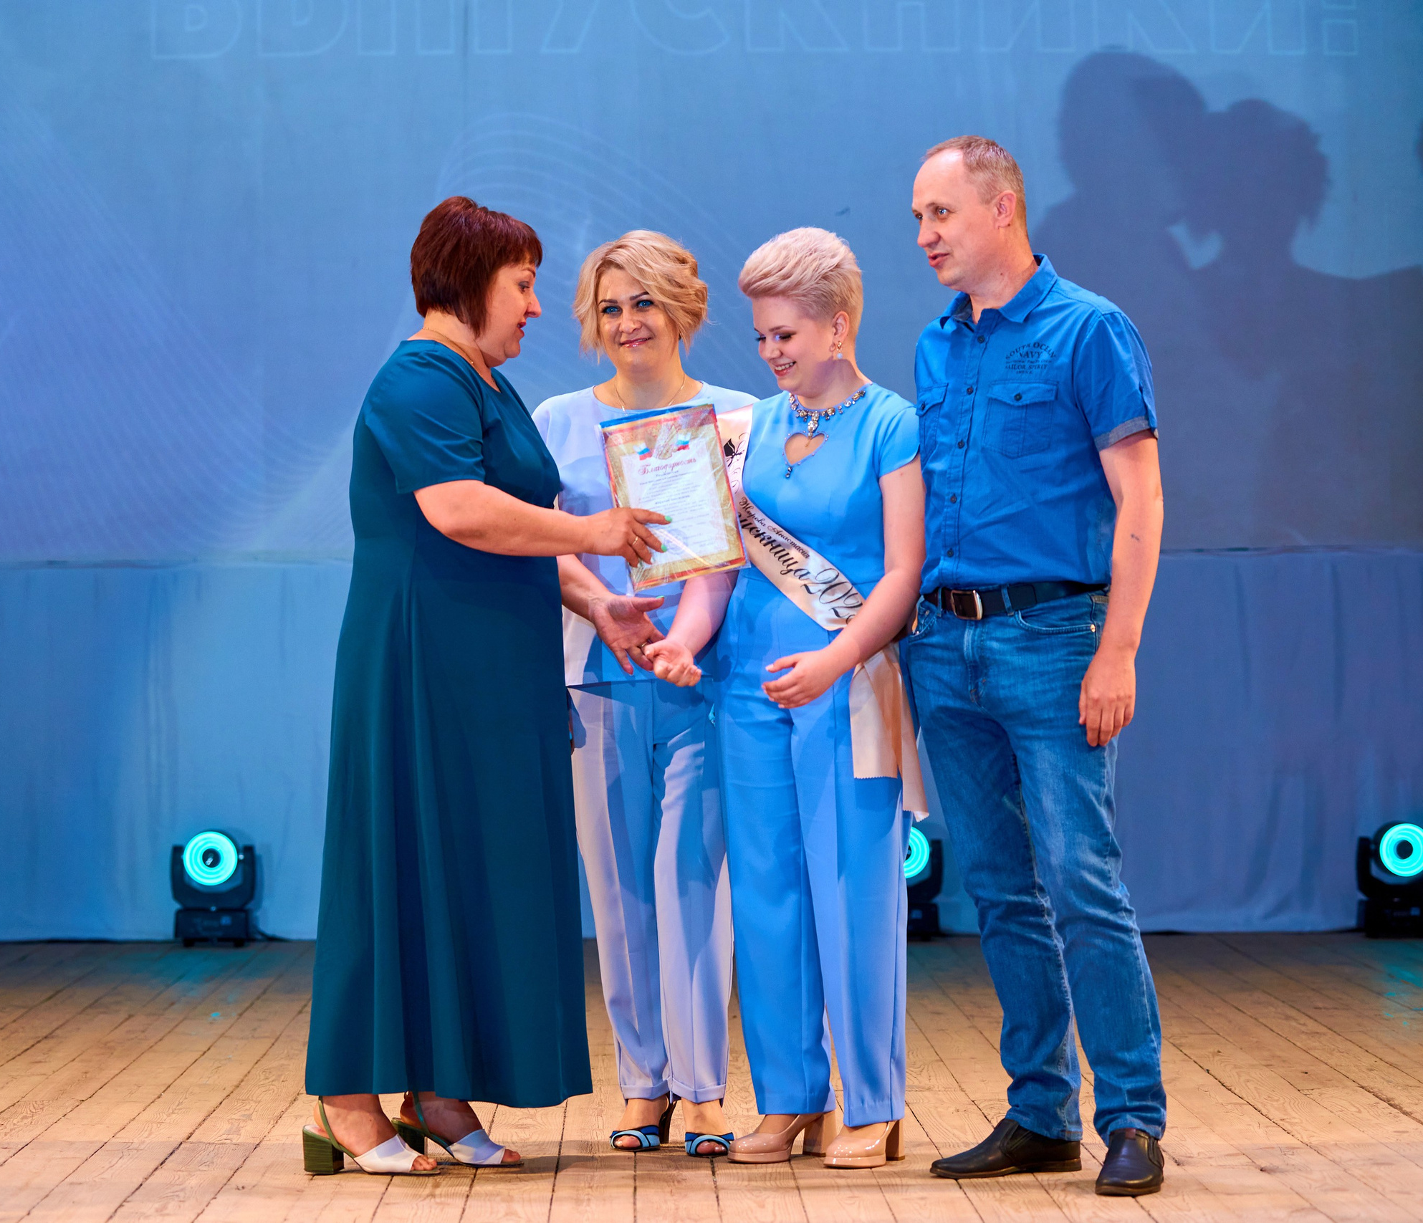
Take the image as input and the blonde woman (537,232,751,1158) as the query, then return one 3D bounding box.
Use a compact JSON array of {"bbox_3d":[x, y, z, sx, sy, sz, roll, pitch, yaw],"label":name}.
[{"bbox_3d":[-0.126,0.143,7.099,0.450,1.710,0.400,0,-1,10],"label":"blonde woman"}]

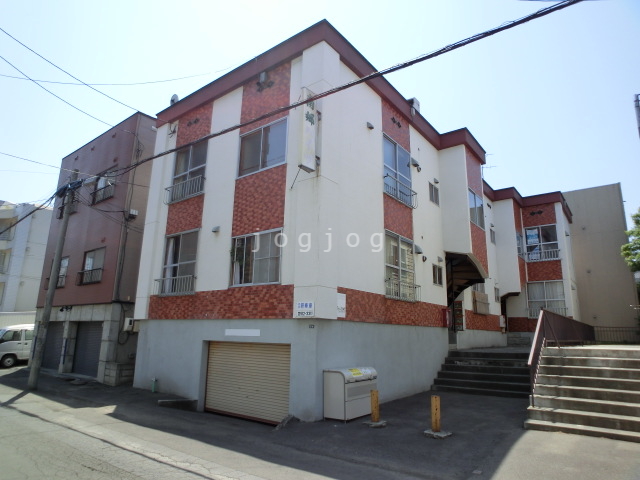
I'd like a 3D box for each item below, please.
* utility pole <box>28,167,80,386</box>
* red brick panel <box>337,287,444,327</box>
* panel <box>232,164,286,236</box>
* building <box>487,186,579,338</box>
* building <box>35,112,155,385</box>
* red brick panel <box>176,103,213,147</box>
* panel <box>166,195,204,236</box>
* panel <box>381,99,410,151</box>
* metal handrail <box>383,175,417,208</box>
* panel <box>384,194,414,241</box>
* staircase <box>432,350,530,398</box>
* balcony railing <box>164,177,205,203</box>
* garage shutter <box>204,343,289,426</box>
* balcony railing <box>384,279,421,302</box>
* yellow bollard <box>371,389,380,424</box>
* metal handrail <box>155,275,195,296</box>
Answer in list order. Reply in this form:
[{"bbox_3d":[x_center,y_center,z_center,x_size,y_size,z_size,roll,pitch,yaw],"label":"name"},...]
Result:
[{"bbox_3d":[-7.640,0.943,11.178,0.250,6.300,0.250,-9,-17,36],"label":"utility pole"},{"bbox_3d":[2.251,1.968,10.546,0.080,0.684,6.246,-9,-16,37],"label":"red brick panel"},{"bbox_3d":[-1.550,-0.951,9.818,1.840,1.610,0.100,-9,-16,37],"label":"panel"},{"bbox_3d":[11.399,1.817,20.959,3.840,7.590,6.840,-9,-16,37],"label":"building"},{"bbox_3d":[-6.778,1.115,17.930,6.700,9.200,8.000,-9,-17,36],"label":"building"},{"bbox_3d":[-3.901,-3.500,12.096,1.720,1.080,0.080,-9,-17,36],"label":"red brick panel"},{"bbox_3d":[-3.838,-0.684,11.127,1.770,0.960,0.080,-9,-16,37],"label":"panel"},{"bbox_3d":[2.359,-3.452,11.971,0.080,1.050,1.760,-10,-18,38],"label":"panel"},{"bbox_3d":[2.351,-1.317,11.112,0.192,0.492,1.806,-9,-16,37],"label":"metal handrail"},{"bbox_3d":[2.222,-0.610,11.027,0.080,0.978,1.788,-9,-16,37],"label":"panel"},{"bbox_3d":[4.787,3.793,11.083,2.800,1.050,1.500,-8,-17,34],"label":"staircase"},{"bbox_3d":[-4.016,-1.438,11.485,1.780,0.480,0.220,-9,-17,36],"label":"balcony railing"},{"bbox_3d":[-1.613,3.152,8.664,2.820,1.620,0.080,-9,-16,37],"label":"garage shutter"},{"bbox_3d":[2.288,1.405,10.596,0.220,0.460,1.780,-10,-18,38],"label":"balcony railing"},{"bbox_3d":[1.034,3.098,7.244,0.141,0.544,0.141,-9,-16,37],"label":"yellow bollard"},{"bbox_3d":[-3.955,1.272,10.556,1.800,0.450,0.192,-9,-16,37],"label":"metal handrail"}]

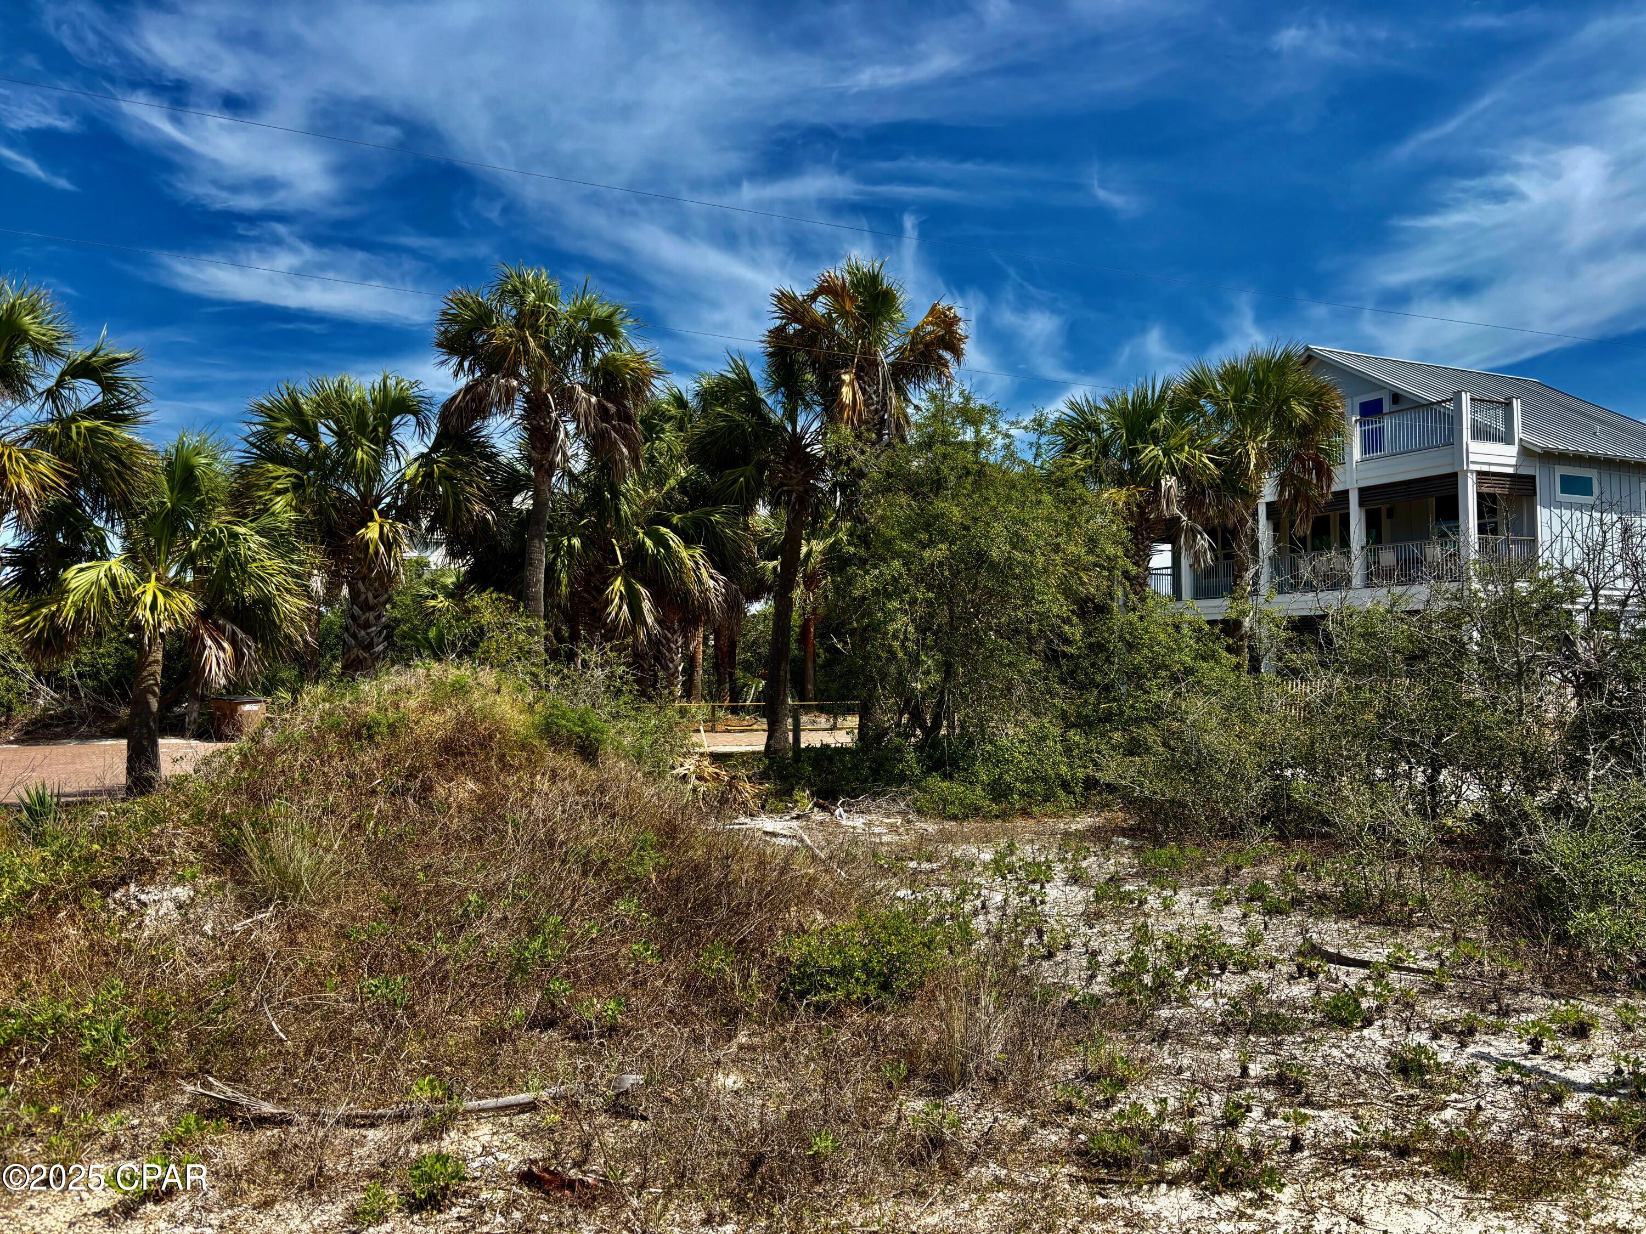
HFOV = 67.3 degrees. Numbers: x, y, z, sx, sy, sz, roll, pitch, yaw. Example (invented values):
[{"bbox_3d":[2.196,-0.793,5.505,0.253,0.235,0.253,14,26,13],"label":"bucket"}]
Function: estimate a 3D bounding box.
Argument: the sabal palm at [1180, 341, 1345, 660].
[{"bbox_3d":[9.618,-2.029,27.116,3.600,8.130,3.500,0,-3,0],"label":"sabal palm"}]

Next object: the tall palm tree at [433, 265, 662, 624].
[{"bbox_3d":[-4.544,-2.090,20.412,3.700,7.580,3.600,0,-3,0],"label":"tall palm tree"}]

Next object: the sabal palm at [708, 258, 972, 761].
[{"bbox_3d":[0.191,-2.055,22.913,4.700,9.240,4.000,0,-3,0],"label":"sabal palm"}]

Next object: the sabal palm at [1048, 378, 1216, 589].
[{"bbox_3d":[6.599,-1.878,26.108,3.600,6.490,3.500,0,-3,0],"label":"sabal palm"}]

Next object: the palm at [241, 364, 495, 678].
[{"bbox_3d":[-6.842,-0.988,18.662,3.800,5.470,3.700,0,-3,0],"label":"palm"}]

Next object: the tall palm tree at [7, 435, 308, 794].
[{"bbox_3d":[-9.161,-0.060,17.019,4.050,4.930,3.900,0,-3,0],"label":"tall palm tree"}]

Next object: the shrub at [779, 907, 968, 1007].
[{"bbox_3d":[0.239,1.672,6.132,0.950,0.440,0.800,0,-3,0],"label":"shrub"}]

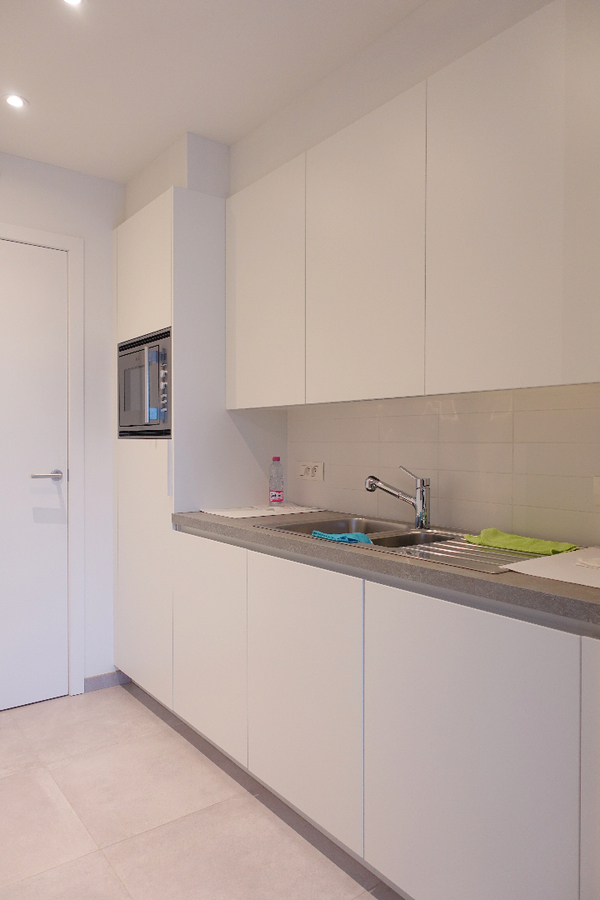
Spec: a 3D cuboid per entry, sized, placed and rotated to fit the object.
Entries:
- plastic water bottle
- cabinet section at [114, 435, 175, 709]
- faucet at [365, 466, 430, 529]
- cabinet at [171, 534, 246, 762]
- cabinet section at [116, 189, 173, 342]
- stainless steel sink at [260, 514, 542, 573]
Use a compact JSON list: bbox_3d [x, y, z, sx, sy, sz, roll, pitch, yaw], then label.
[{"bbox_3d":[-0.107,0.147,2.772,0.064,0.226,0.064,0,1,0],"label":"plastic water bottle"},{"bbox_3d":[-0.499,0.515,2.936,0.587,1.136,0.652,-1,1,-38],"label":"cabinet section"},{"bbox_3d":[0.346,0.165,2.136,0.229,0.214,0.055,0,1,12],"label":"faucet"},{"bbox_3d":[-0.123,0.714,2.459,0.587,0.753,0.567,-1,1,-38],"label":"cabinet"},{"bbox_3d":[-0.516,-0.852,3.051,0.600,0.601,0.619,-1,1,-38],"label":"cabinet section"},{"bbox_3d":[0.344,0.358,1.915,0.499,0.170,0.990,-1,1,-38],"label":"stainless steel sink"}]

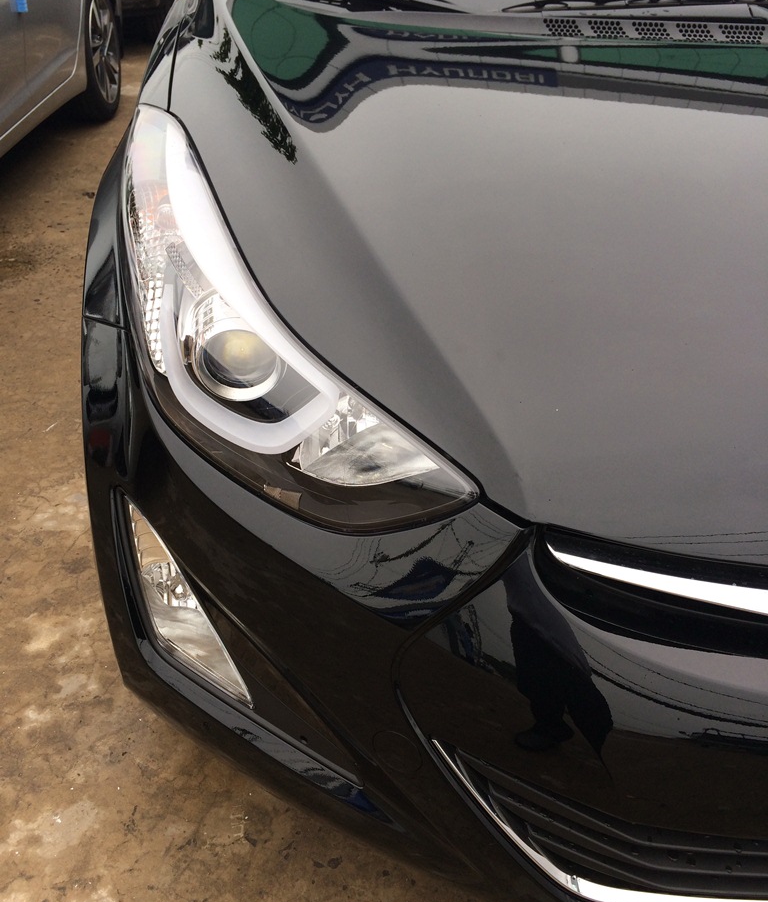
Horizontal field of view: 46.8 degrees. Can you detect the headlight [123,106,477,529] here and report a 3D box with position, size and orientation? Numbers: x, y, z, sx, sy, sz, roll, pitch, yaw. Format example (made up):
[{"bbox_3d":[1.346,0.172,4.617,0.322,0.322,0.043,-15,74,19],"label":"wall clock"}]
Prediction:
[{"bbox_3d":[-0.129,-0.187,1.044,0.390,0.290,0.600,-1,35,-7],"label":"headlight"}]

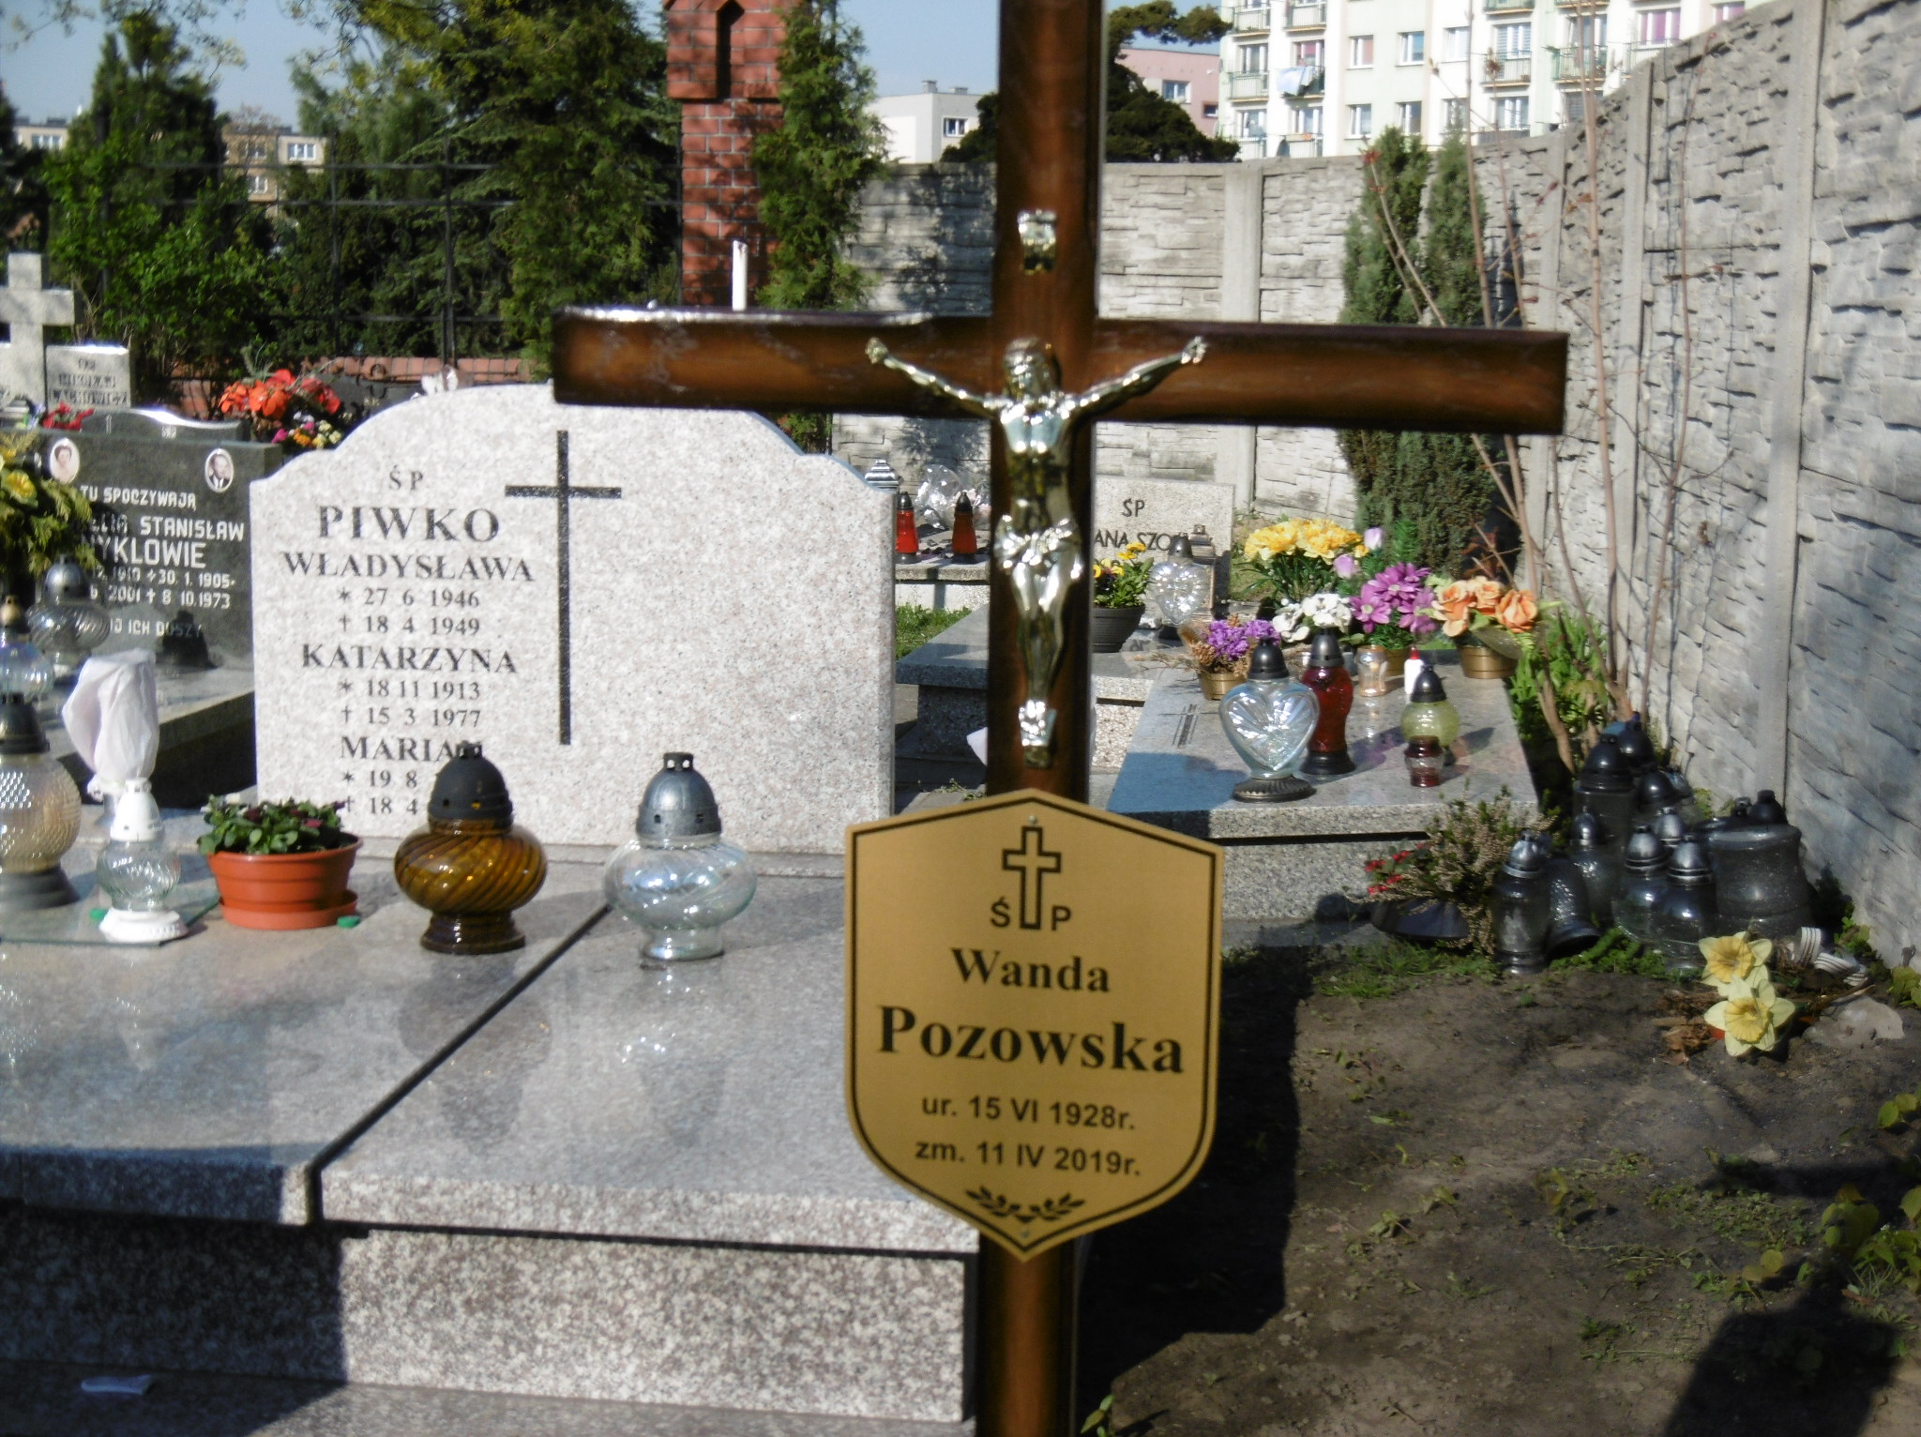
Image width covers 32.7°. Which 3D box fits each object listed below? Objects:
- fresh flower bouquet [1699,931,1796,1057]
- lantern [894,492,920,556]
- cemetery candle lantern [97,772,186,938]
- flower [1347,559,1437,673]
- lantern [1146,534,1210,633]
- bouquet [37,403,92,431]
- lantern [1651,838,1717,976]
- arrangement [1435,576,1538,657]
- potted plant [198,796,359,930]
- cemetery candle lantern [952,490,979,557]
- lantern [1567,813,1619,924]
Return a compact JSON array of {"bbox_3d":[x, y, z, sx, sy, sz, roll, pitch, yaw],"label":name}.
[{"bbox_3d":[1.223,0.411,5.071,0.150,0.170,0.150,1,8,0],"label":"fresh flower bouquet"},{"bbox_3d":[-0.179,-0.653,11.034,0.086,0.215,0.086,0,8,-1],"label":"lantern"},{"bbox_3d":[-1.145,0.189,4.573,0.125,0.225,0.125,1,8,0],"label":"cemetery candle lantern"},{"bbox_3d":[1.021,-0.239,7.739,0.214,0.264,0.204,1,8,7],"label":"flower"},{"bbox_3d":[0.541,-0.327,8.083,0.152,0.236,0.094,1,8,6],"label":"lantern"},{"bbox_3d":[-2.873,-0.955,10.500,0.178,0.107,0.170,2,8,10],"label":"bouquet"},{"bbox_3d":[1.205,0.307,5.404,0.104,0.215,0.104,2,9,13],"label":"lantern"},{"bbox_3d":[1.223,-0.236,7.643,0.249,0.199,0.210,1,8,7],"label":"arrangement"},{"bbox_3d":[-0.985,0.201,4.741,0.230,0.175,0.225,1,8,0],"label":"potted plant"},{"bbox_3d":[0.016,-0.653,11.034,0.086,0.215,0.086,1,8,0],"label":"cemetery candle lantern"},{"bbox_3d":[1.166,0.263,5.984,0.100,0.215,0.100,1,8,0],"label":"lantern"}]

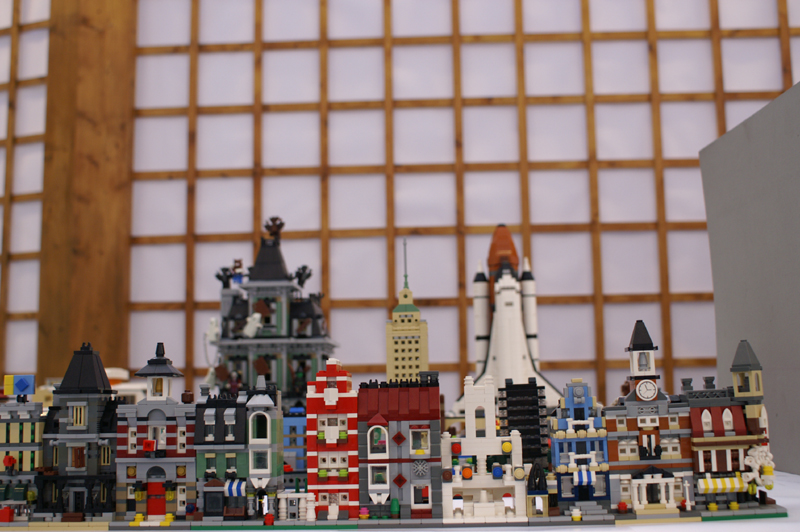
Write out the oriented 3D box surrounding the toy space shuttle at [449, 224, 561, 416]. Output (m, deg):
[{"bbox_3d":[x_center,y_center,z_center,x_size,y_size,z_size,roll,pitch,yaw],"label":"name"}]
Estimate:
[{"bbox_3d":[0.214,0.109,1.860,0.226,0.390,0.175,-1,-7,2],"label":"toy space shuttle"}]

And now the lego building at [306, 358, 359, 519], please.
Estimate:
[{"bbox_3d":[-0.050,0.138,0.744,0.040,0.124,0.046,-2,-7,4],"label":"lego building"}]

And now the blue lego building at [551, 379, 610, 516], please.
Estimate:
[{"bbox_3d":[0.141,0.141,0.731,0.042,0.103,0.054,-2,-7,3],"label":"blue lego building"}]

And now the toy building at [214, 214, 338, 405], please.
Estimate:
[{"bbox_3d":[-0.210,0.110,1.640,0.200,0.385,0.205,-2,-7,2],"label":"toy building"}]

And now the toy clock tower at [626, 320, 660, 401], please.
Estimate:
[{"bbox_3d":[0.185,0.073,0.713,0.023,0.061,0.024,-2,-7,4],"label":"toy clock tower"}]

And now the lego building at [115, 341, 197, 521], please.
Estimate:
[{"bbox_3d":[-0.188,0.134,0.752,0.065,0.142,0.056,-2,-7,4],"label":"lego building"}]

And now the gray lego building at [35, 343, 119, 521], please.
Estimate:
[{"bbox_3d":[-0.252,0.134,0.757,0.065,0.141,0.060,-2,-7,4],"label":"gray lego building"}]

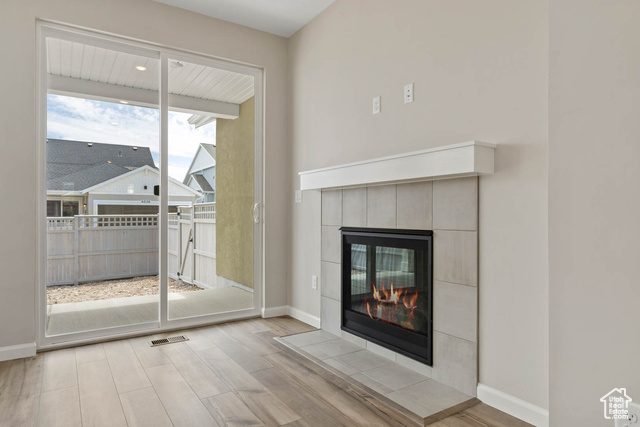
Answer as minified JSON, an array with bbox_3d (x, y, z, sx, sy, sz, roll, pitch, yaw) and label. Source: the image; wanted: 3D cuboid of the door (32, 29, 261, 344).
[{"bbox_3d":[-1.325,-0.195,3.202,1.752,2.392,0.114,0,0,-34],"label":"door"}]

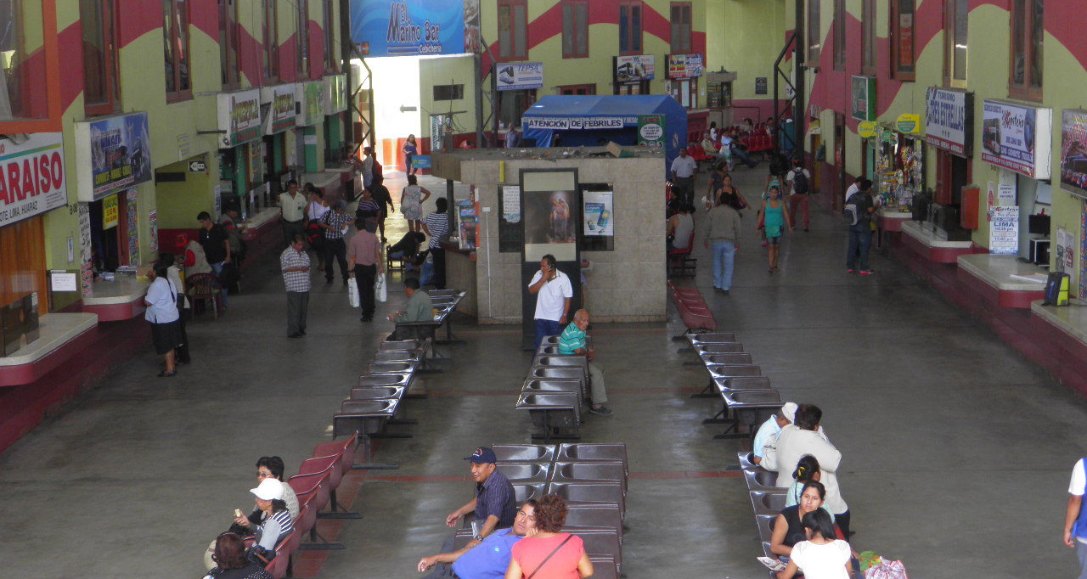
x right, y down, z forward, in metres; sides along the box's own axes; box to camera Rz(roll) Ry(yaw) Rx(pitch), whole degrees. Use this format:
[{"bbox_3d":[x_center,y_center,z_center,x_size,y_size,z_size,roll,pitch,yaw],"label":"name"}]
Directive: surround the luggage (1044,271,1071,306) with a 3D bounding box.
[{"bbox_3d":[6.649,-0.004,22.394,0.310,0.420,0.260,-1,9,1],"label":"luggage"}]

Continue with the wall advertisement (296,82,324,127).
[{"bbox_3d":[-5.394,-4.349,40.032,0.190,0.960,2.900,-1,8,1],"label":"wall advertisement"}]

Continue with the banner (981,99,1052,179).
[{"bbox_3d":[6.935,-2.247,25.372,0.231,0.964,3.113,-1,9,1],"label":"banner"}]

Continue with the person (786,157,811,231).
[{"bbox_3d":[5.699,-2.127,38.568,0.540,1.531,0.420,-2,9,-3],"label":"person"}]

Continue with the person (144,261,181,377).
[{"bbox_3d":[-5.085,0.373,23.008,0.400,1.510,0.460,1,9,13],"label":"person"}]

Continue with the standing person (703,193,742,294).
[{"bbox_3d":[3.065,-0.810,29.491,0.600,1.680,0.380,-1,8,4],"label":"standing person"}]

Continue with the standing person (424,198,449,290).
[{"bbox_3d":[-1.852,-0.807,30.017,0.440,1.610,0.340,1,9,16],"label":"standing person"}]

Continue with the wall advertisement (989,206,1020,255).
[{"bbox_3d":[6.724,-0.862,25.201,0.430,0.700,0.030,-1,8,1],"label":"wall advertisement"}]

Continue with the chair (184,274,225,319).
[{"bbox_3d":[-5.616,0.057,28.789,0.570,0.790,0.550,-2,9,-6],"label":"chair"}]

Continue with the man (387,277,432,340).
[{"bbox_3d":[-1.809,0.459,23.378,0.629,1.240,0.500,-1,9,-1],"label":"man"}]

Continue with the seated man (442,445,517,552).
[{"bbox_3d":[-0.556,1.853,13.752,0.680,1.210,0.520,-2,9,-6],"label":"seated man"}]

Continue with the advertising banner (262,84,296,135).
[{"bbox_3d":[-5.777,-3.999,38.089,0.201,0.994,2.913,-1,9,1],"label":"advertising banner"}]

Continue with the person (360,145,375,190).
[{"bbox_3d":[-4.374,-2.745,43.077,0.360,1.600,0.430,1,9,11],"label":"person"}]

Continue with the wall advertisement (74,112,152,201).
[{"bbox_3d":[-5.883,-1.861,23.732,0.210,1.008,3.012,-1,9,1],"label":"wall advertisement"}]

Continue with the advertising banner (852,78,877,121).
[{"bbox_3d":[6.644,-3.993,35.809,0.180,0.900,2.300,-1,8,1],"label":"advertising banner"}]

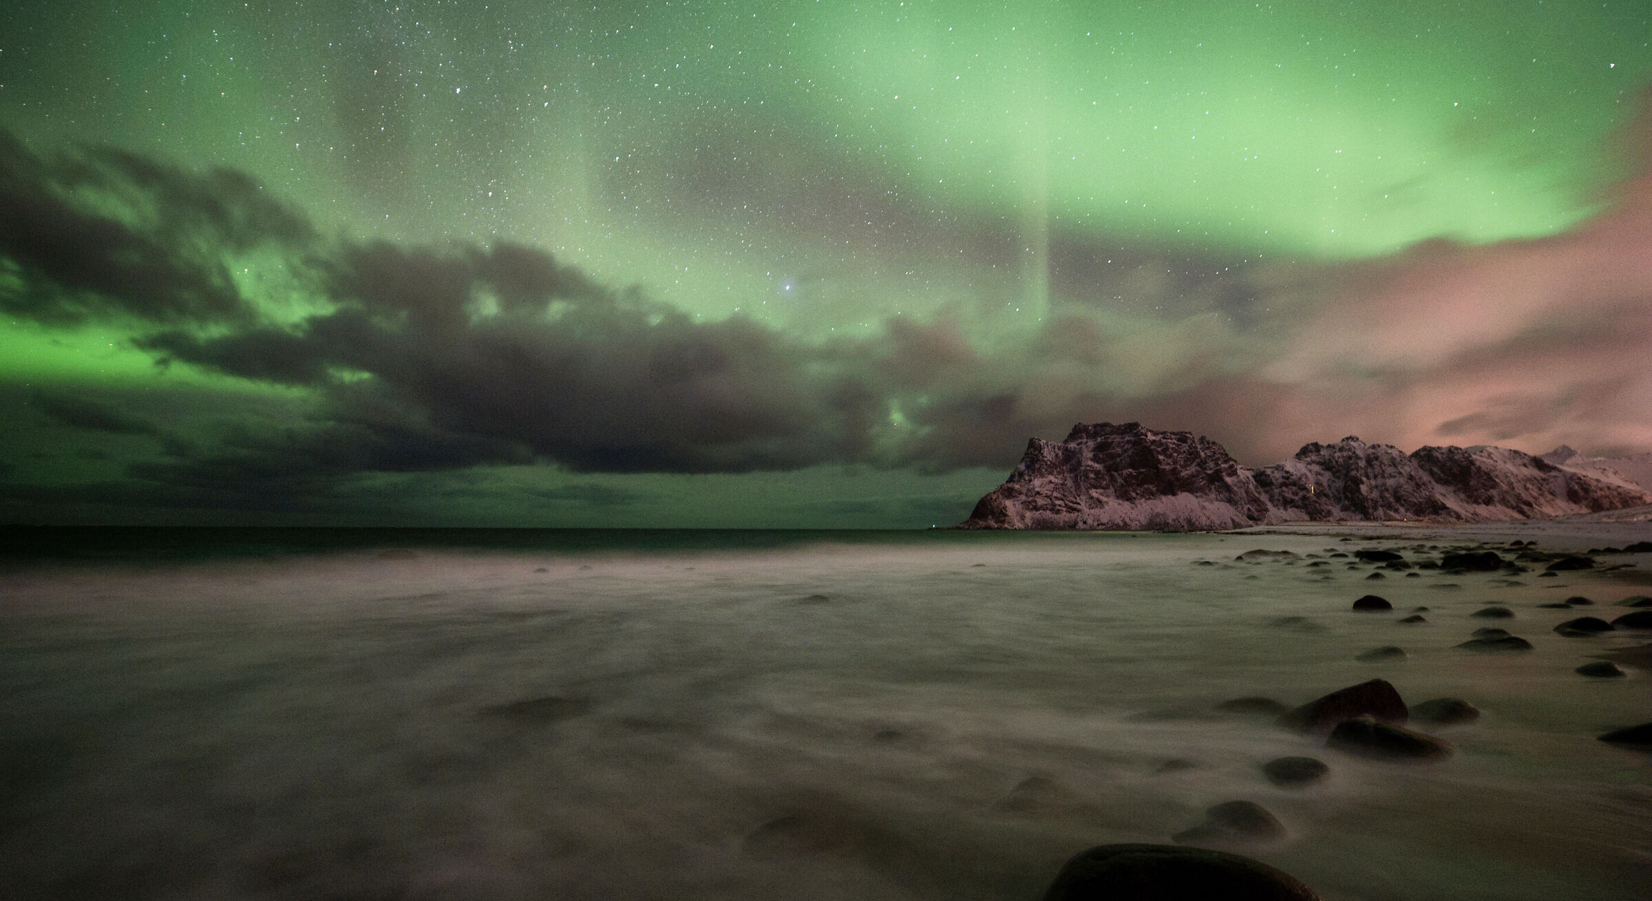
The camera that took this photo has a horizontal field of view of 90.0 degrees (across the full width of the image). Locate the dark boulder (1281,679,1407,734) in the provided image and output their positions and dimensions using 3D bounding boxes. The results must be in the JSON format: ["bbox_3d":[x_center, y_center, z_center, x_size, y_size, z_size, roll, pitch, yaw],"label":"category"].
[{"bbox_3d":[3.774,1.861,6.043,0.805,0.363,0.604,0,-5,0],"label":"dark boulder"}]

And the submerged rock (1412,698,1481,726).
[{"bbox_3d":[4.592,1.938,6.137,0.432,0.187,0.324,0,-5,0],"label":"submerged rock"}]

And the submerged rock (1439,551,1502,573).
[{"bbox_3d":[20.920,3.637,26.803,1.694,0.773,1.270,0,-5,0],"label":"submerged rock"}]

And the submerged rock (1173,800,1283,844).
[{"bbox_3d":[1.873,1.725,3.852,0.489,0.180,0.340,0,-5,0],"label":"submerged rock"}]

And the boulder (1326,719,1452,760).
[{"bbox_3d":[3.606,1.844,5.309,0.720,0.219,0.432,0,-5,0],"label":"boulder"}]

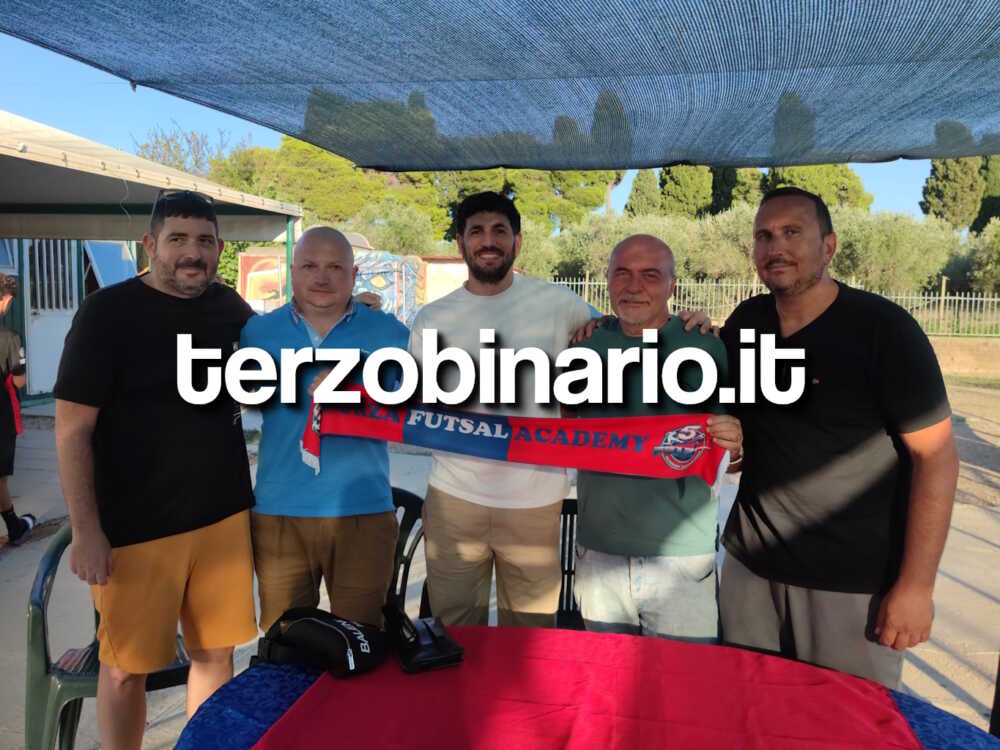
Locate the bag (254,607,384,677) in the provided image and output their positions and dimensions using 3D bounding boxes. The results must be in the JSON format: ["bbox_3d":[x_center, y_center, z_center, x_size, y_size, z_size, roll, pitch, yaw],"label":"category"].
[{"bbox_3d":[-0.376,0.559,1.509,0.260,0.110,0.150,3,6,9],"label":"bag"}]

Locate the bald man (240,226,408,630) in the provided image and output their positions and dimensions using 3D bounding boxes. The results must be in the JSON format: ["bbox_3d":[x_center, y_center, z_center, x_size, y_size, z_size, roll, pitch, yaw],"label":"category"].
[{"bbox_3d":[-0.508,0.410,2.030,0.540,1.670,0.370,0,5,-9],"label":"bald man"}]

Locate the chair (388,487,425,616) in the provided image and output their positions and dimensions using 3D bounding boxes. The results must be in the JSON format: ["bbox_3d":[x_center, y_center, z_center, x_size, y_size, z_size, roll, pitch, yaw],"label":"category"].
[{"bbox_3d":[-0.427,0.845,2.226,0.570,0.850,0.560,1,6,-6],"label":"chair"}]

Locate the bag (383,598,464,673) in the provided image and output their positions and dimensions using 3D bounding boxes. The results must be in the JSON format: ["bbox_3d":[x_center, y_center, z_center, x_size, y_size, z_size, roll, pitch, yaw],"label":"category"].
[{"bbox_3d":[-0.169,0.566,1.557,0.145,0.100,0.155,-1,6,-23],"label":"bag"}]

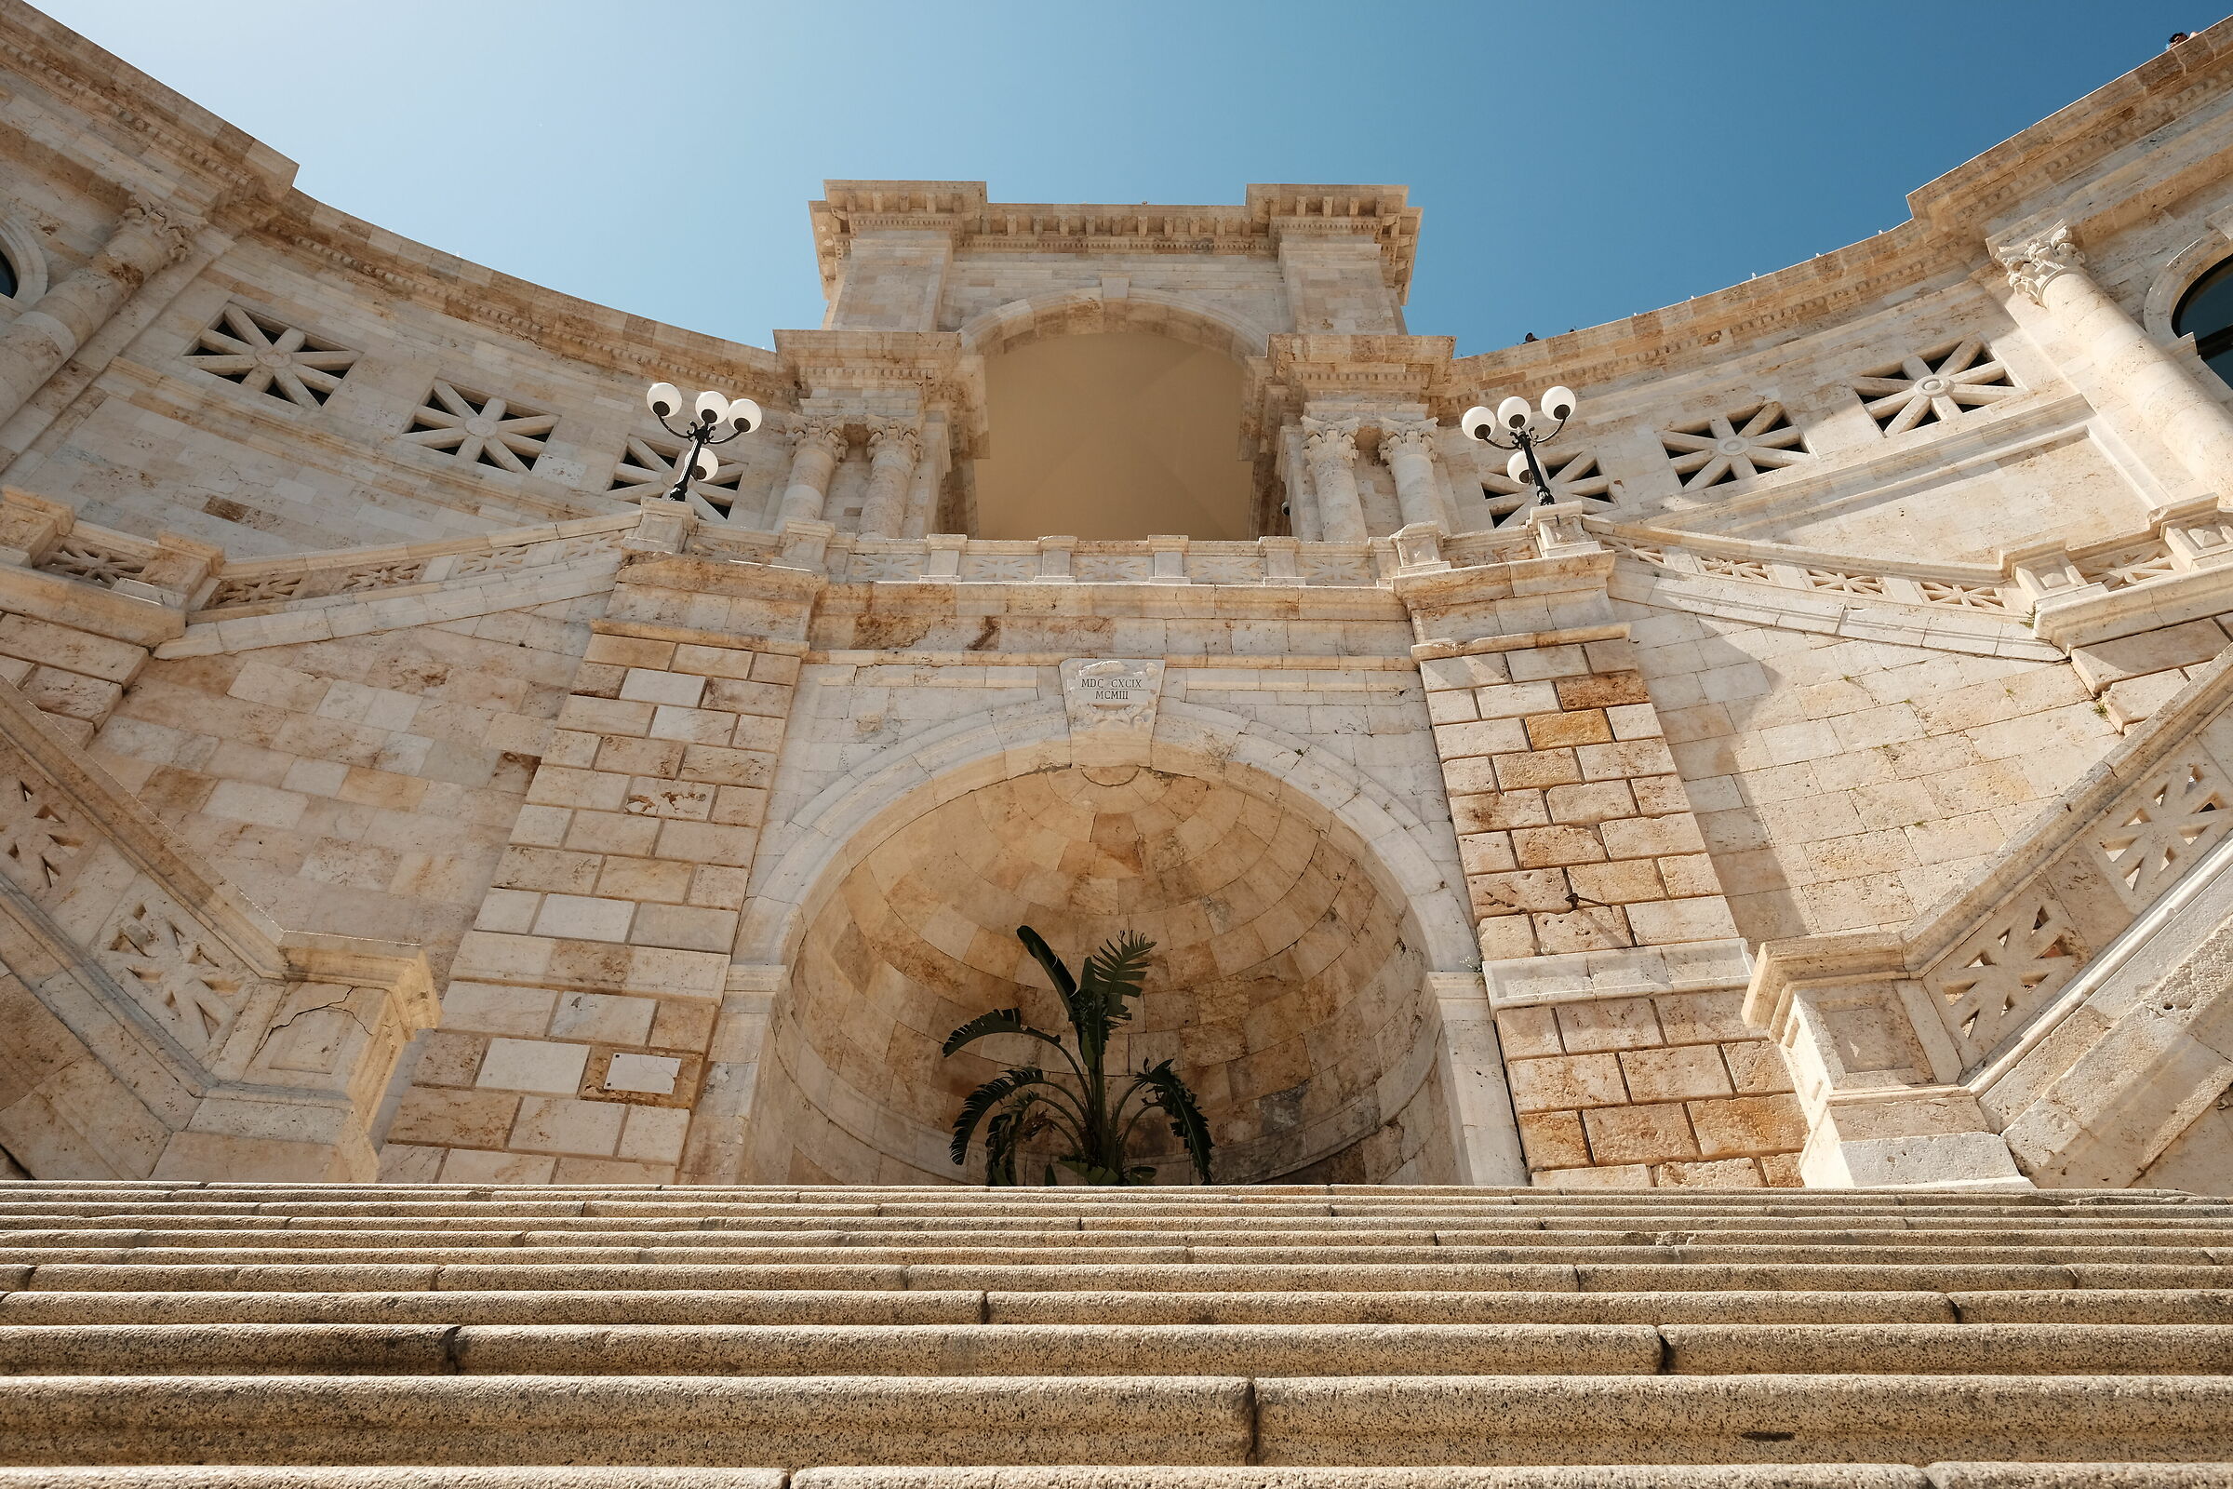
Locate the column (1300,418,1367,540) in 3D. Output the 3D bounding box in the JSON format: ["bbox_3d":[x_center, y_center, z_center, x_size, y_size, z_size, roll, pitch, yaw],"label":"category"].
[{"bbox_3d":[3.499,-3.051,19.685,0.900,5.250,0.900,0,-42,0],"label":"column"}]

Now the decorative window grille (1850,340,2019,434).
[{"bbox_3d":[12.084,-5.214,19.250,1.809,1.483,0.250,-17,-45,18],"label":"decorative window grille"}]

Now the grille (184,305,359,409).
[{"bbox_3d":[-11.331,-5.118,17.519,1.667,1.466,0.250,19,-46,-20],"label":"grille"}]

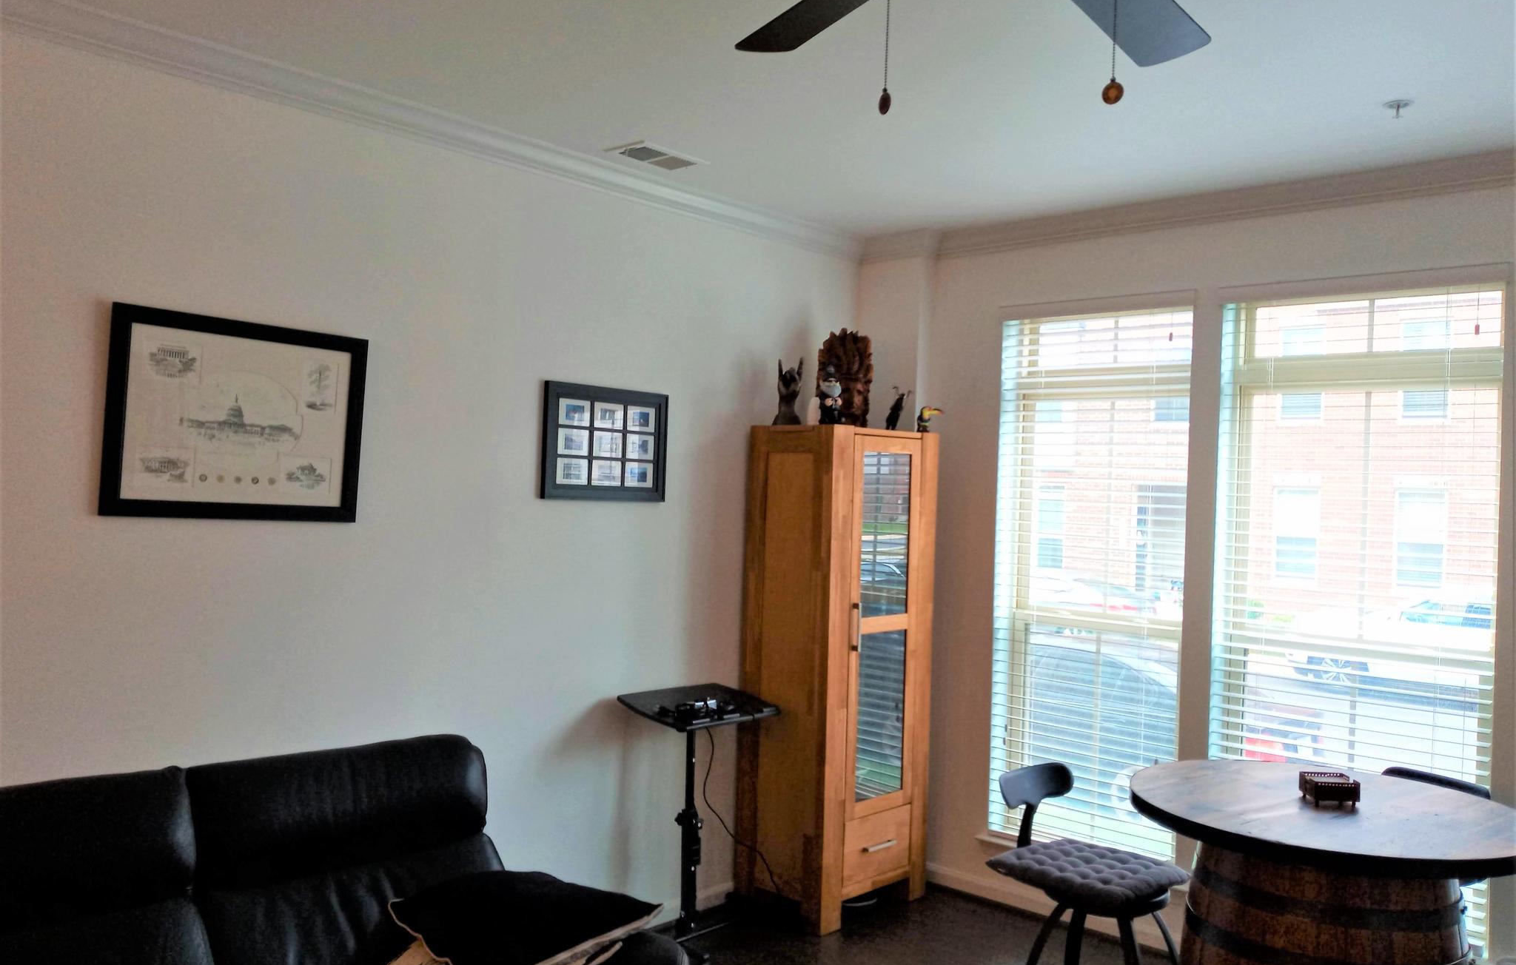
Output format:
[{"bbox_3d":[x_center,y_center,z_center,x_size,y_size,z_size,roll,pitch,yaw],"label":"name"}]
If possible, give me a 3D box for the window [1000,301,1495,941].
[{"bbox_3d":[1.648,0.402,4.433,1.796,2.080,0.120,1,-1,43],"label":"window"}]

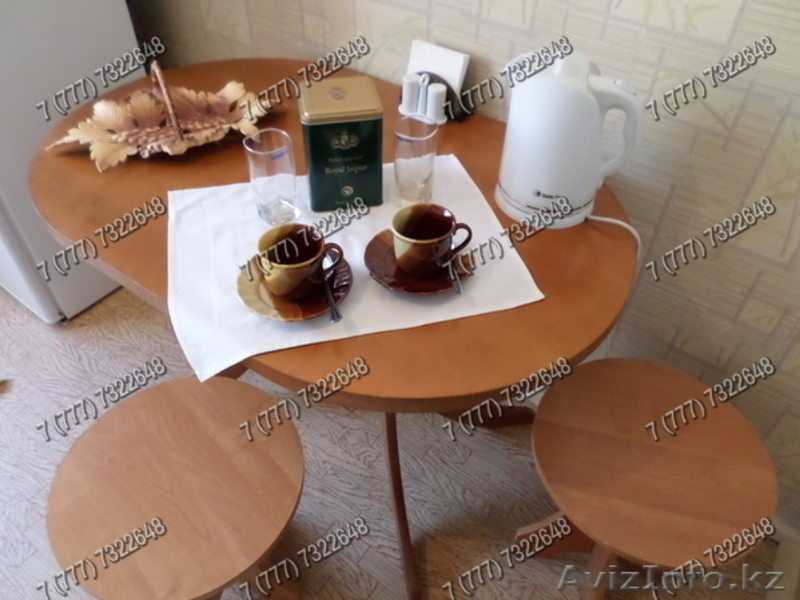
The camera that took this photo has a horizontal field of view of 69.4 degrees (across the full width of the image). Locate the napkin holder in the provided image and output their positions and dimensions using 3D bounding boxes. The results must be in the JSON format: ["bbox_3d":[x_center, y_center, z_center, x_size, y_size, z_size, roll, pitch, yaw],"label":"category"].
[{"bbox_3d":[0.058,-0.395,1.056,0.129,0.123,0.063,26,50,24],"label":"napkin holder"}]

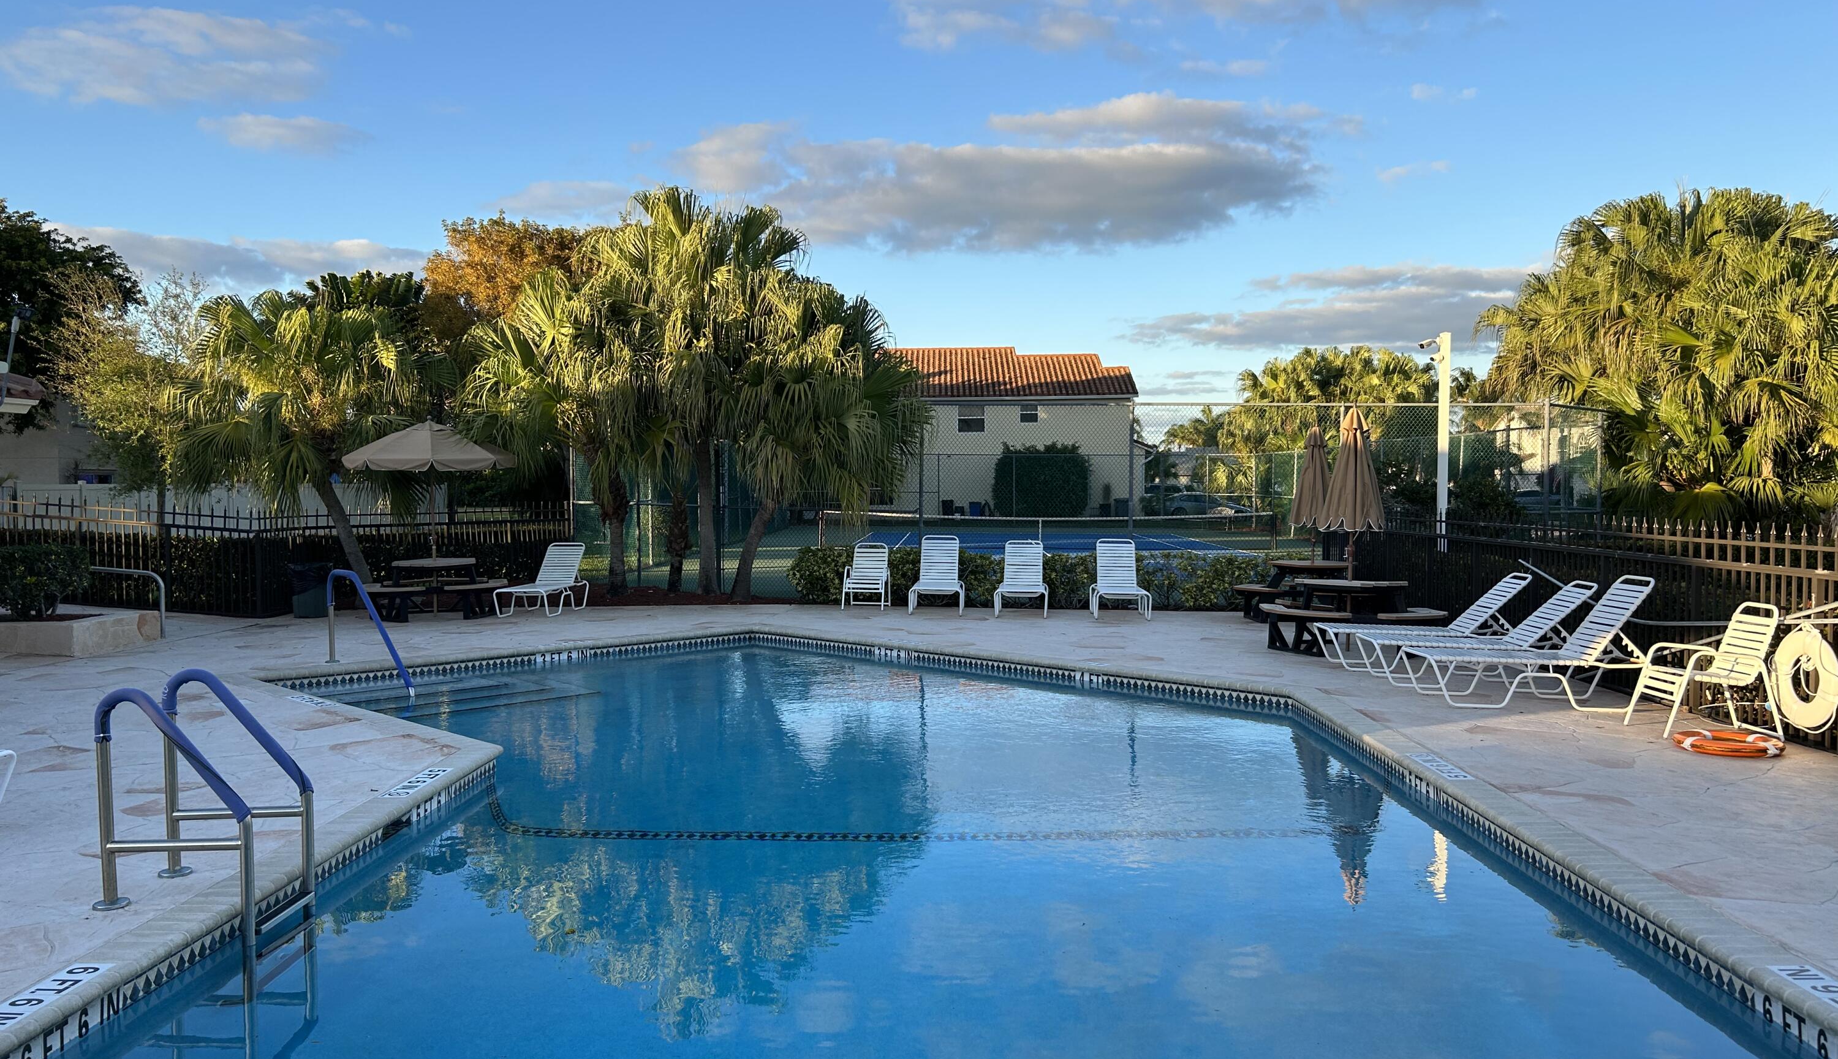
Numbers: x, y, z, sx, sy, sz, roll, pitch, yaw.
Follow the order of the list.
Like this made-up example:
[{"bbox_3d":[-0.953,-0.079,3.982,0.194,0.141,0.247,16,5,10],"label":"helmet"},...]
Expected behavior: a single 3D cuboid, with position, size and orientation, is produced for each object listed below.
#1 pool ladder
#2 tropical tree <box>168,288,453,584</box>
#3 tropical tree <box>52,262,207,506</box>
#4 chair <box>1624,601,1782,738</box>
[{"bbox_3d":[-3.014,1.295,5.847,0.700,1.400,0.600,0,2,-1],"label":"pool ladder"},{"bbox_3d":[-9.070,-1.246,20.473,4.050,4.680,3.900,0,2,0],"label":"tropical tree"},{"bbox_3d":[-12.357,-1.477,21.460,2.500,5.100,2.400,-1,2,-30],"label":"tropical tree"},{"bbox_3d":[5.450,0.956,9.601,0.780,0.900,0.580,0,2,4],"label":"chair"}]

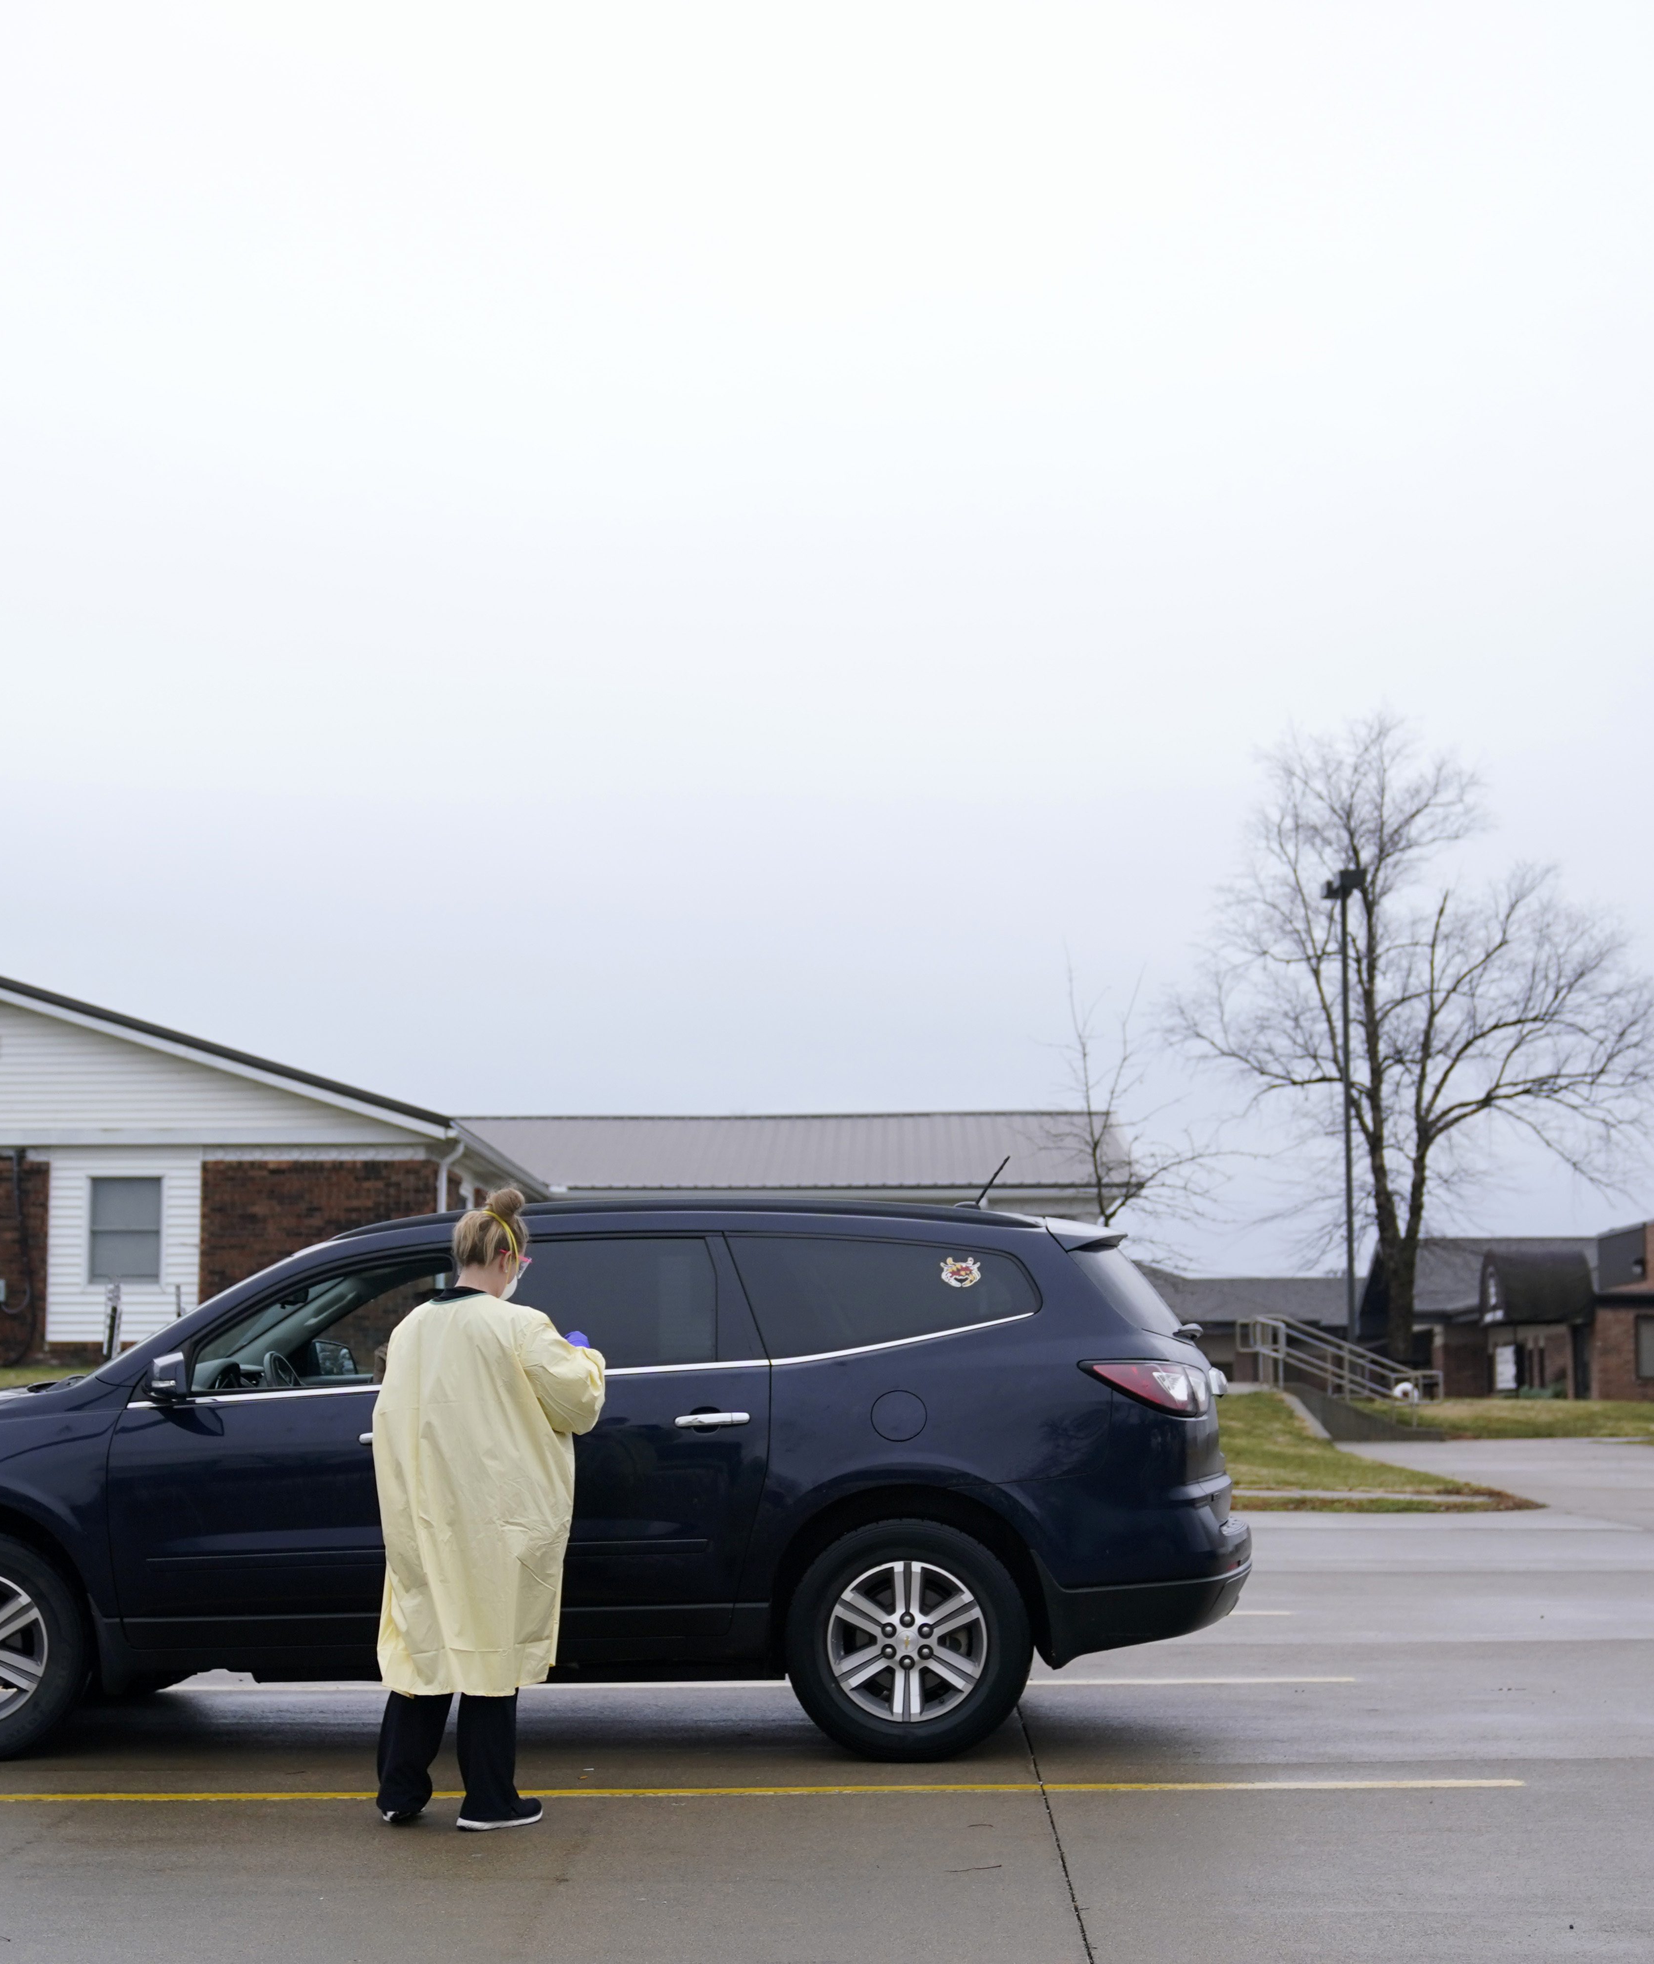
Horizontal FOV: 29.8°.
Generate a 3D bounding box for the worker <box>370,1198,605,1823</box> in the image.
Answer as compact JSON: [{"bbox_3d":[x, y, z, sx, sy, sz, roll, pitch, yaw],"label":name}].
[{"bbox_3d":[-0.960,1.480,8.880,0.560,1.780,0.480,-5,-8,40],"label":"worker"}]

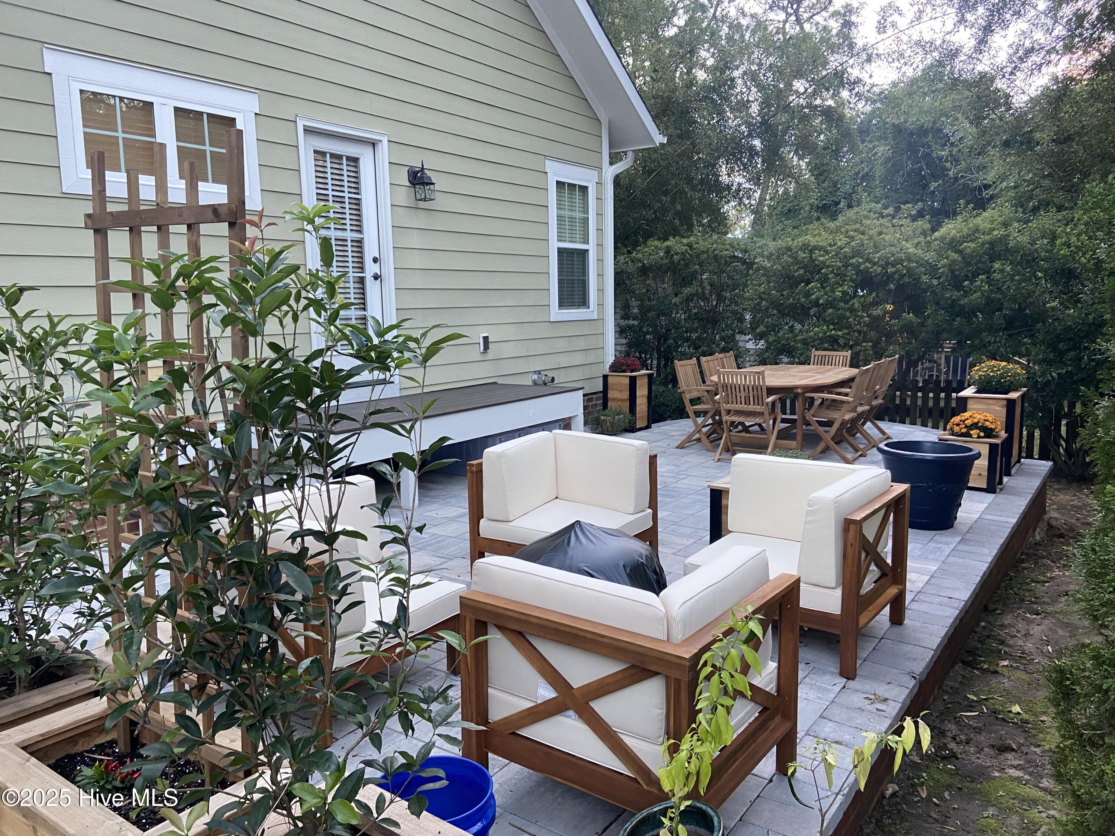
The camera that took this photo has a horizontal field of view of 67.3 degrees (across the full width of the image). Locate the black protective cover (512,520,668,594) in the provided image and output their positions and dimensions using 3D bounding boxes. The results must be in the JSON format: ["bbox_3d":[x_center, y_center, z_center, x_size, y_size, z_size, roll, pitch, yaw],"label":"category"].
[{"bbox_3d":[0.096,0.721,3.611,0.780,0.575,0.780,5,10,37],"label":"black protective cover"}]

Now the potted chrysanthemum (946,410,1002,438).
[{"bbox_3d":[3.321,0.063,6.679,0.436,0.253,0.428,5,10,35],"label":"potted chrysanthemum"}]

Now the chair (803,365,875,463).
[{"bbox_3d":[2.615,-0.062,7.788,0.540,0.885,0.550,4,9,30],"label":"chair"}]

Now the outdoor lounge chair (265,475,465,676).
[{"bbox_3d":[-0.867,0.693,3.351,0.755,0.740,0.725,5,10,37],"label":"outdoor lounge chair"}]

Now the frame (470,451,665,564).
[{"bbox_3d":[0.043,0.557,4.704,0.762,0.662,0.765,5,10,35],"label":"frame"}]

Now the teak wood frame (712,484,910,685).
[{"bbox_3d":[1.102,0.660,3.831,0.762,0.662,0.762,5,10,35],"label":"teak wood frame"}]

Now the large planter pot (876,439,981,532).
[{"bbox_3d":[2.482,0.458,5.625,0.630,0.522,0.630,5,10,35],"label":"large planter pot"}]

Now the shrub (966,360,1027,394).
[{"bbox_3d":[3.852,-0.344,7.318,0.513,0.314,0.505,5,10,35],"label":"shrub"}]

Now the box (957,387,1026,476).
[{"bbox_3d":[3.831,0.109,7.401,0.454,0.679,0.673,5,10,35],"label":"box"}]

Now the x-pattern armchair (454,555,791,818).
[{"bbox_3d":[0.236,0.782,2.556,0.755,0.740,0.725,5,10,37],"label":"x-pattern armchair"}]

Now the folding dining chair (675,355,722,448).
[{"bbox_3d":[1.566,-0.156,8.752,0.535,0.909,0.589,5,10,35],"label":"folding dining chair"}]

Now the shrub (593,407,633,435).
[{"bbox_3d":[0.634,0.021,9.518,0.480,0.320,0.440,-1,8,0],"label":"shrub"}]

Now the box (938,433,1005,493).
[{"bbox_3d":[3.329,0.347,6.722,0.445,0.412,0.416,5,10,35],"label":"box"}]

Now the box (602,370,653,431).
[{"bbox_3d":[0.848,-0.200,9.980,0.454,0.684,0.456,5,10,35],"label":"box"}]

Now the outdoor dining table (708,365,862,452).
[{"bbox_3d":[2.288,-0.077,8.467,1.220,0.740,2.240,3,9,29],"label":"outdoor dining table"}]

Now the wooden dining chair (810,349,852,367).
[{"bbox_3d":[3.003,-0.314,9.549,0.550,0.885,0.540,6,10,40],"label":"wooden dining chair"}]

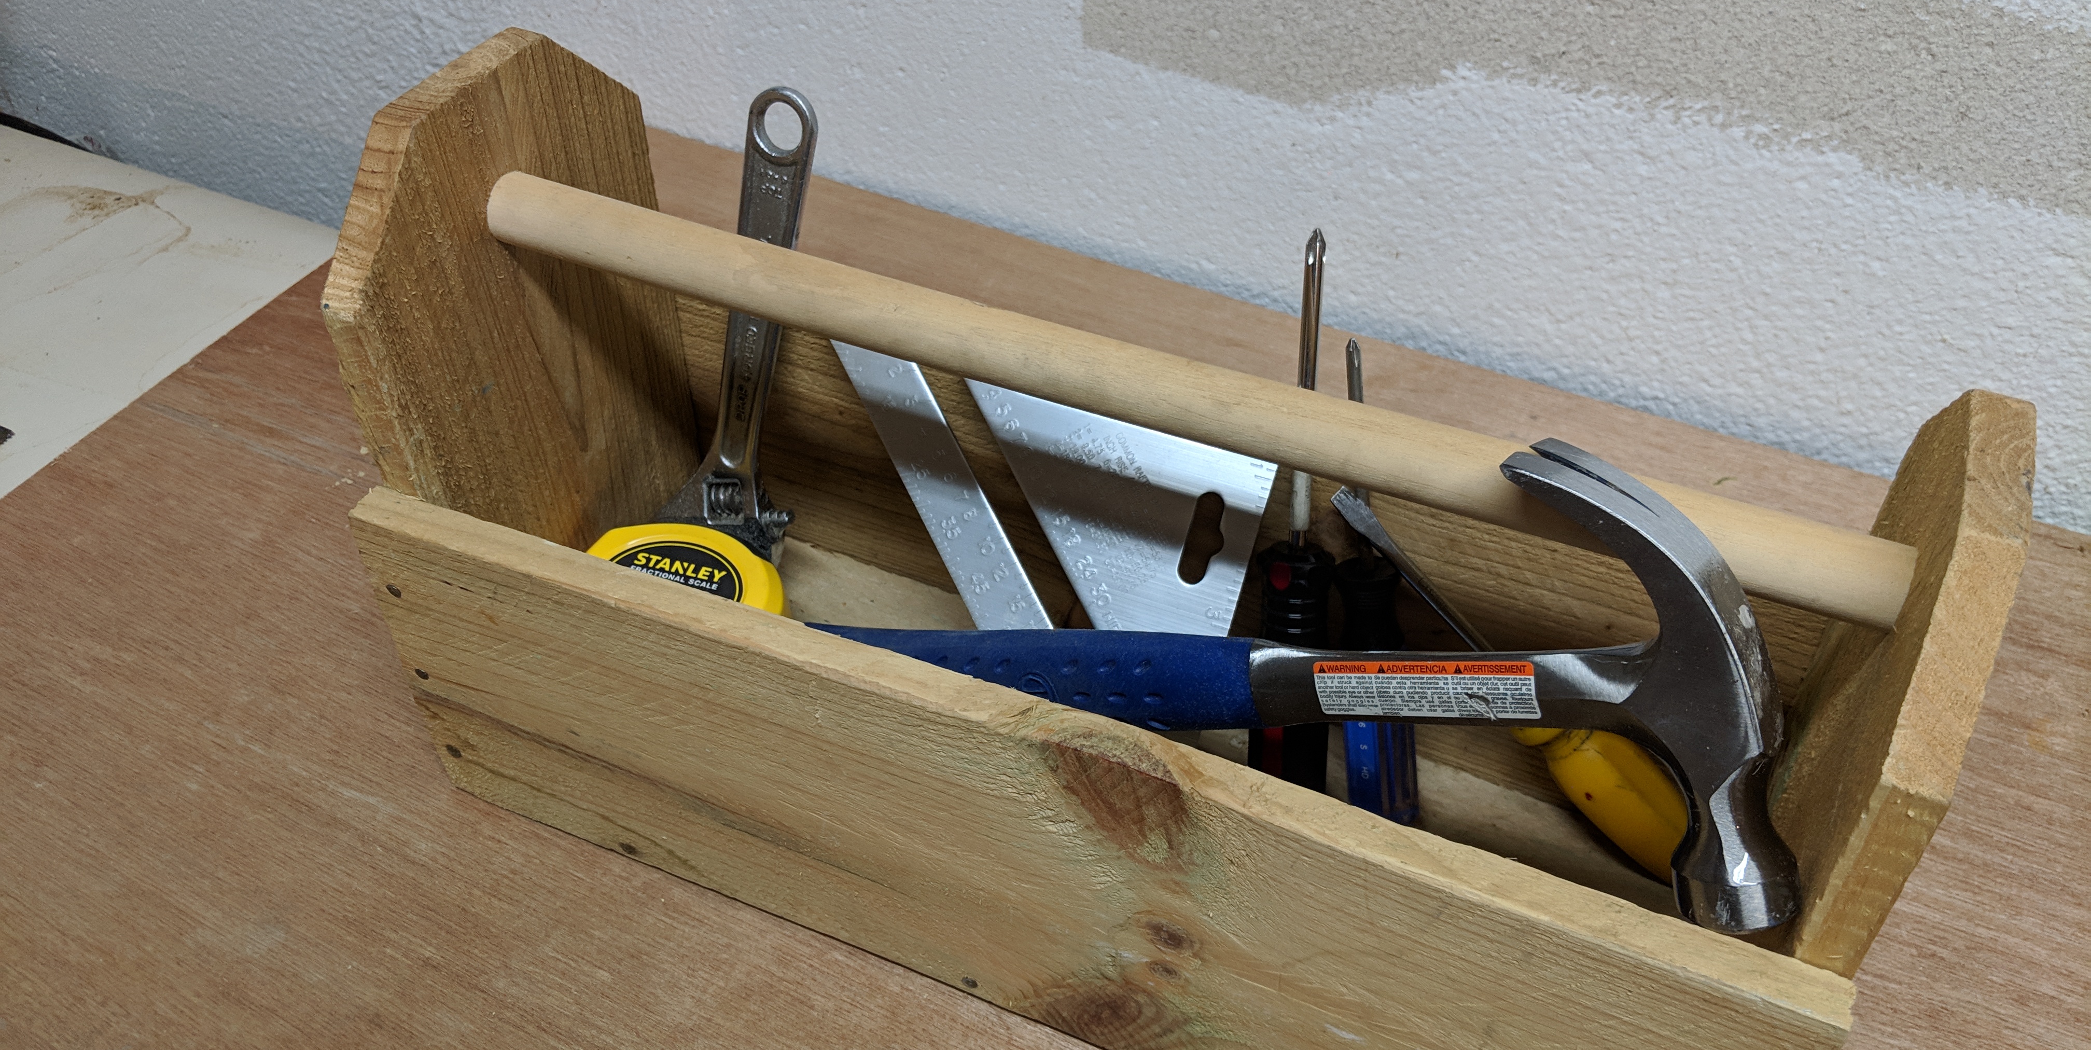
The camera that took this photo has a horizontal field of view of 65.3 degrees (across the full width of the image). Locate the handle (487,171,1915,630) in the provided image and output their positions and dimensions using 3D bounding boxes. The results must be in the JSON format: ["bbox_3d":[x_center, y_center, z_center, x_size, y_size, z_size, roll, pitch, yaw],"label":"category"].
[{"bbox_3d":[0.018,-0.042,0.454,0.421,0.021,0.021,17,45,18],"label":"handle"}]

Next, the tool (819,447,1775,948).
[{"bbox_3d":[0.037,0.044,0.484,0.343,0.123,0.031,-3,10,40],"label":"tool"}]

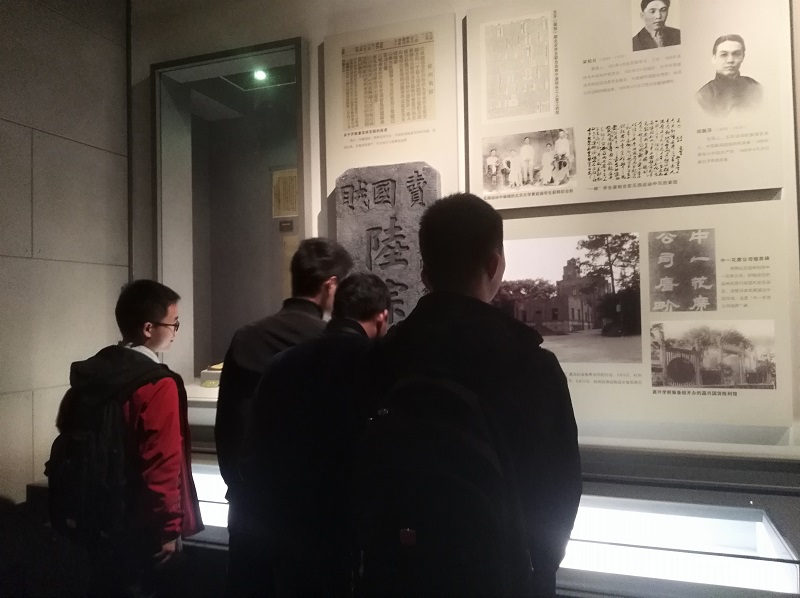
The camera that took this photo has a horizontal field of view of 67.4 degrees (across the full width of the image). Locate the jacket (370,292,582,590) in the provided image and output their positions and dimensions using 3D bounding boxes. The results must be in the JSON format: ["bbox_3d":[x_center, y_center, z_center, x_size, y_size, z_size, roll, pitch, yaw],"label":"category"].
[{"bbox_3d":[0.130,0.301,1.210,0.490,0.640,0.310,-2,-2,20],"label":"jacket"}]

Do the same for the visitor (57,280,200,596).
[{"bbox_3d":[-0.848,0.769,1.922,0.470,1.650,0.370,-2,-2,42],"label":"visitor"}]

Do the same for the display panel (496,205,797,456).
[{"bbox_3d":[0.918,0.096,2.461,1.205,0.901,0.055,-2,-2,19],"label":"display panel"}]

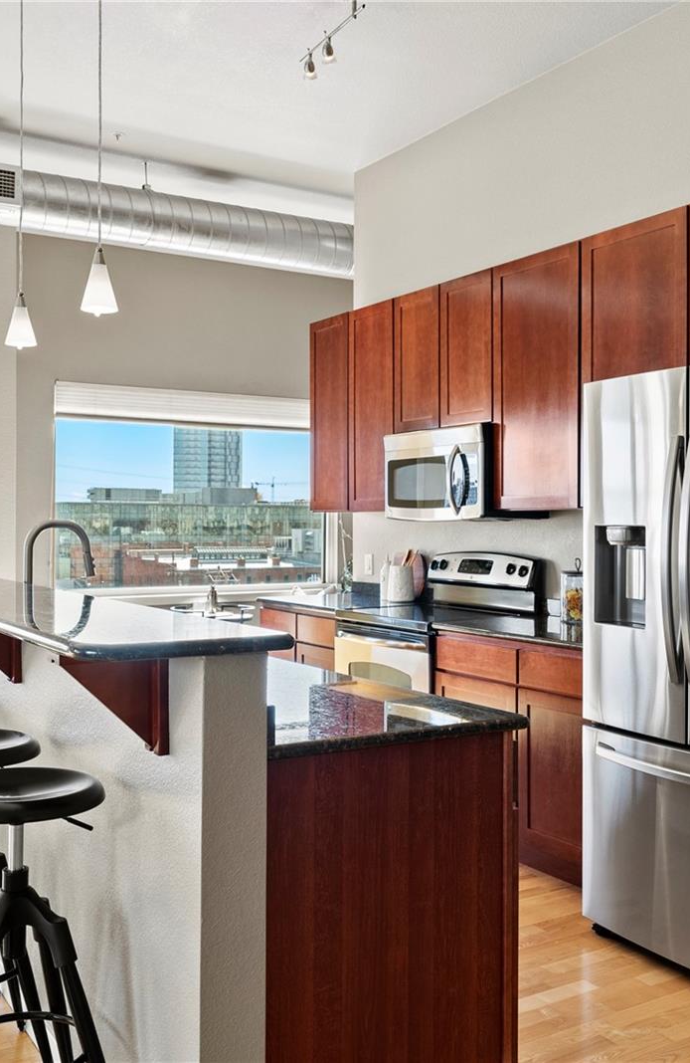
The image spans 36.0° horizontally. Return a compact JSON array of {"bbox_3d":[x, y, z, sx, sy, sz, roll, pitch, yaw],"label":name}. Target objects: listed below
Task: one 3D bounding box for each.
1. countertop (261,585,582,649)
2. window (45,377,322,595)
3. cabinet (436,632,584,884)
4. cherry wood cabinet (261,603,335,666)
[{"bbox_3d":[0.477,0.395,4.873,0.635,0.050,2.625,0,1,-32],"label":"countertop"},{"bbox_3d":[-1.120,-0.322,8.225,2.320,1.495,0.130,0,1,-32],"label":"window"},{"bbox_3d":[0.915,0.861,4.190,0.610,0.878,0.995,0,1,-32],"label":"cabinet"},{"bbox_3d":[0.022,0.845,5.631,0.610,0.878,0.845,0,1,-32],"label":"cherry wood cabinet"}]

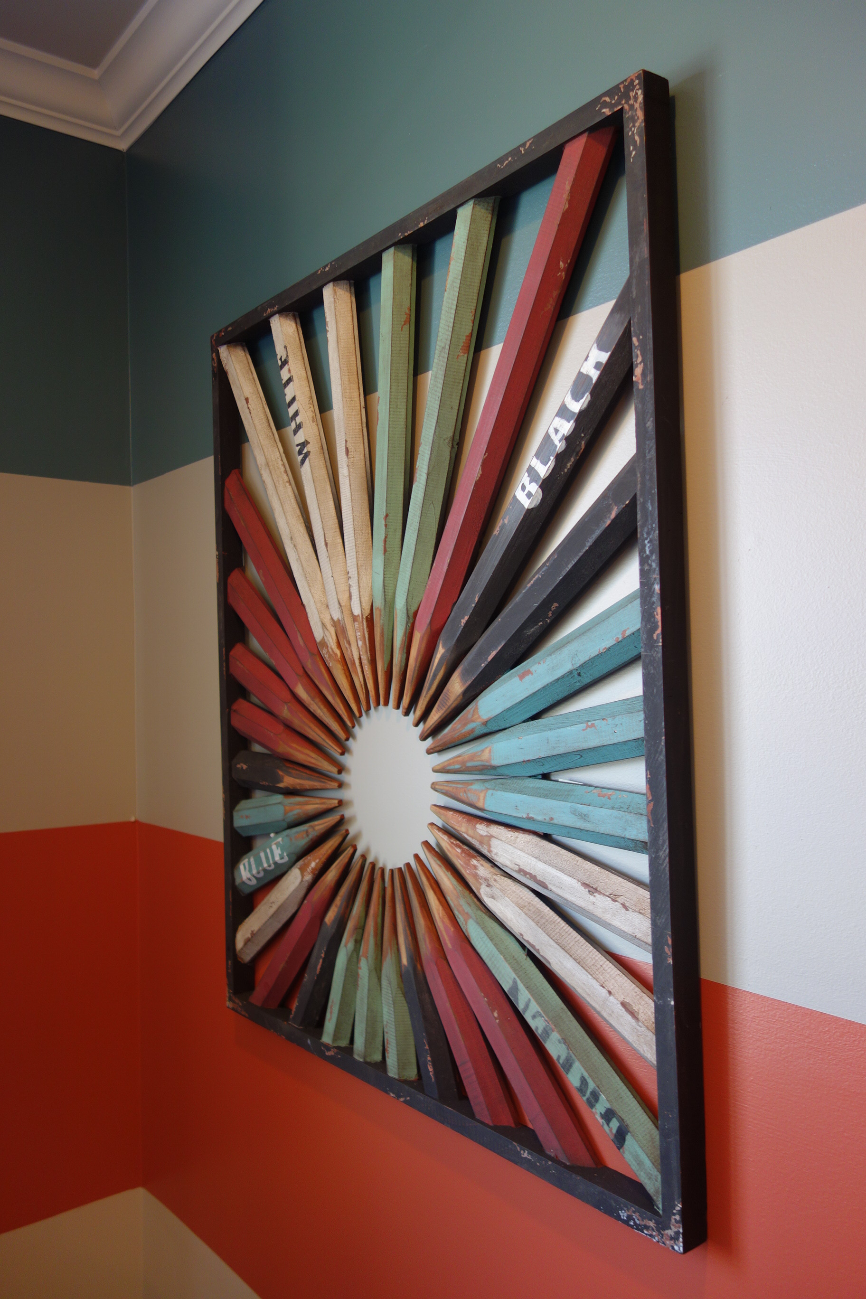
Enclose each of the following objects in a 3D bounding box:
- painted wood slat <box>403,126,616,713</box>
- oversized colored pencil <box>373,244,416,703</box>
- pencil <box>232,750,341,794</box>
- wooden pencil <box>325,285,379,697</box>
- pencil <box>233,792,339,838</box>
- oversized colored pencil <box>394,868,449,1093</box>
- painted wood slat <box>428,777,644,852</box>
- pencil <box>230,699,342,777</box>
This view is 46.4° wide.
[{"bbox_3d":[0.056,-0.193,1.018,0.035,0.608,0.053,-1,29,-38],"label":"painted wood slat"},{"bbox_3d":[-0.044,-0.190,1.146,0.035,0.512,0.053,-1,6,-38],"label":"oversized colored pencil"},{"bbox_3d":[-0.193,0.169,1.344,0.035,0.053,0.252,-1,0,-38],"label":"pencil"},{"bbox_3d":[-0.090,-0.187,1.205,0.035,0.512,0.053,-1,-7,-38],"label":"wooden pencil"},{"bbox_3d":[-0.192,0.215,1.343,0.035,0.053,0.259,-1,-11,-38],"label":"pencil"},{"bbox_3d":[-0.012,0.365,1.117,0.035,0.245,0.053,-1,-20,-38],"label":"oversized colored pencil"},{"bbox_3d":[0.098,0.149,0.973,0.035,0.053,0.319,-1,1,-38],"label":"painted wood slat"},{"bbox_3d":[-0.195,0.123,1.345,0.035,0.053,0.263,-1,13,-38],"label":"pencil"}]

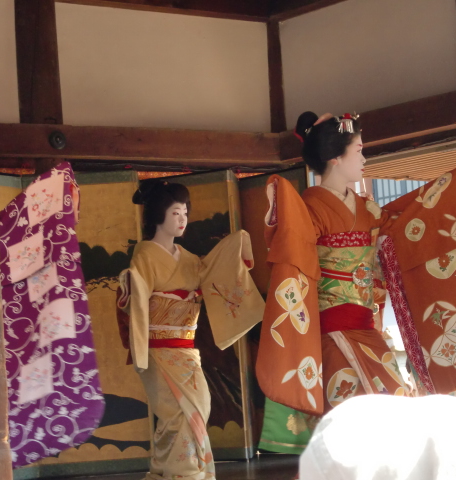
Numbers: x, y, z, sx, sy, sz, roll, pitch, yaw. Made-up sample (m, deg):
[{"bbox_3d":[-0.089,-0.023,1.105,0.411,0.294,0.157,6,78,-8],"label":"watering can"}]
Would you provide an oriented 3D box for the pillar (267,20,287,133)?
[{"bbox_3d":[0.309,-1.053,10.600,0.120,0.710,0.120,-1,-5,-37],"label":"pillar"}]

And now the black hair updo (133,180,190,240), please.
[{"bbox_3d":[-0.338,-0.155,8.350,0.280,0.285,0.250,-7,-5,42],"label":"black hair updo"}]

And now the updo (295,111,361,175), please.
[{"bbox_3d":[0.384,-0.376,6.350,0.250,0.240,0.225,-4,-4,6],"label":"updo"}]

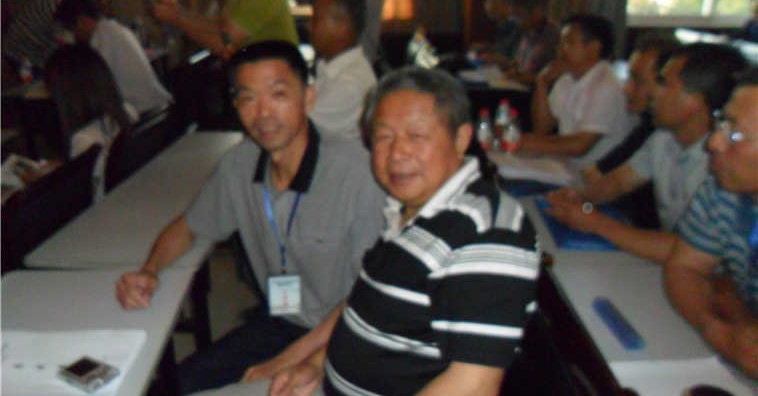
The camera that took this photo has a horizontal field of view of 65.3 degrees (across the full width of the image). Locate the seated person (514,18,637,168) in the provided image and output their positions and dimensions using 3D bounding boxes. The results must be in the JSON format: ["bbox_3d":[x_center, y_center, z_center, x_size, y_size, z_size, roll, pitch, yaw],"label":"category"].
[{"bbox_3d":[0.900,-0.162,2.639,0.650,1.260,0.500,-3,23,-7],"label":"seated person"}]

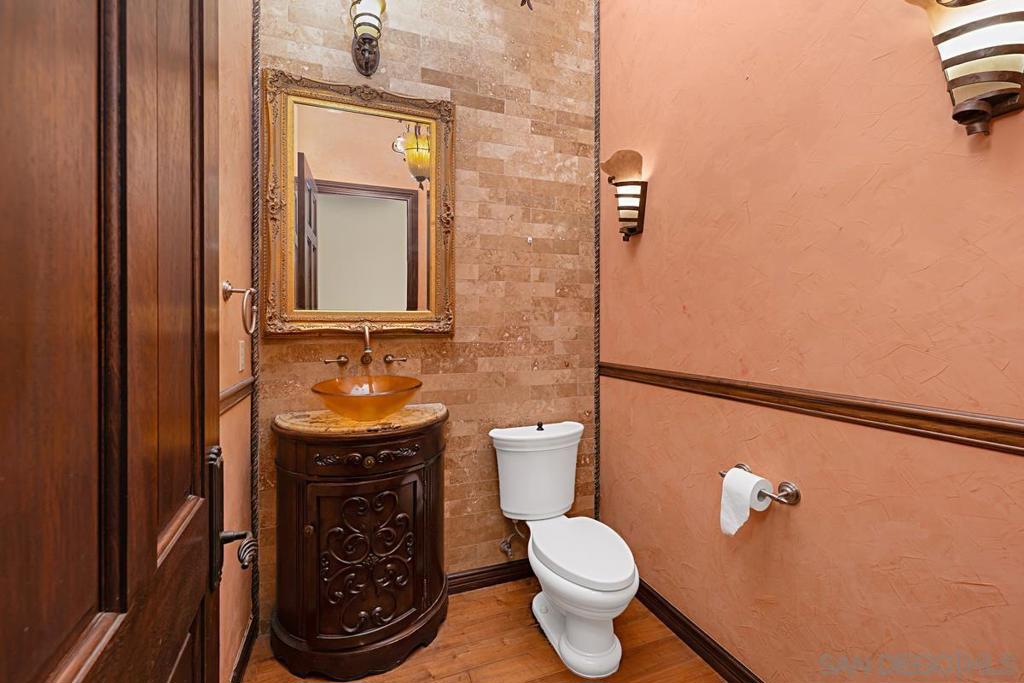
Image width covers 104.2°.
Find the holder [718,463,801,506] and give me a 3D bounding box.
[{"bbox_3d":[0.773,0.452,1.255,0.085,0.070,0.230,0,1,-20],"label":"holder"}]

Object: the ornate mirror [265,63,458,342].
[{"bbox_3d":[-0.645,-0.574,1.758,0.787,1.085,0.055,0,1,-20],"label":"ornate mirror"}]

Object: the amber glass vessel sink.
[{"bbox_3d":[-0.568,0.253,1.589,0.420,0.160,0.420,0,1,-20],"label":"amber glass vessel sink"}]

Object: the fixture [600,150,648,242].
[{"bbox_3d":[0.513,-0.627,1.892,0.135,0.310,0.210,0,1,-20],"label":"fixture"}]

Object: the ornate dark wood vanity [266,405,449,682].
[{"bbox_3d":[-0.590,0.785,1.613,0.745,0.885,0.370,0,1,-20],"label":"ornate dark wood vanity"}]

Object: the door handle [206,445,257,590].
[{"bbox_3d":[-0.495,0.314,0.712,0.080,0.265,0.120,0,1,-23],"label":"door handle"}]

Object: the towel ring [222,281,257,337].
[{"bbox_3d":[-0.877,-0.107,1.280,0.085,0.180,0.155,0,1,-20],"label":"towel ring"}]

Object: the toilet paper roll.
[{"bbox_3d":[0.734,0.511,1.258,0.105,0.195,0.105,0,1,-20],"label":"toilet paper roll"}]

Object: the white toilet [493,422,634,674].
[{"bbox_3d":[0.231,0.825,1.696,0.500,0.800,0.755,0,1,-20],"label":"white toilet"}]

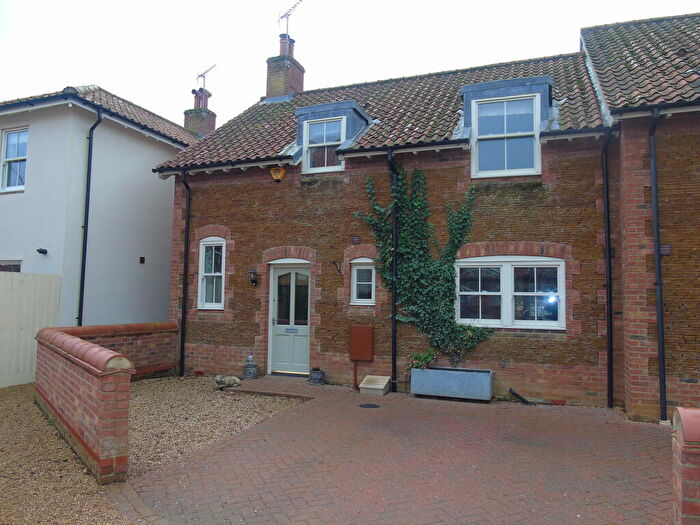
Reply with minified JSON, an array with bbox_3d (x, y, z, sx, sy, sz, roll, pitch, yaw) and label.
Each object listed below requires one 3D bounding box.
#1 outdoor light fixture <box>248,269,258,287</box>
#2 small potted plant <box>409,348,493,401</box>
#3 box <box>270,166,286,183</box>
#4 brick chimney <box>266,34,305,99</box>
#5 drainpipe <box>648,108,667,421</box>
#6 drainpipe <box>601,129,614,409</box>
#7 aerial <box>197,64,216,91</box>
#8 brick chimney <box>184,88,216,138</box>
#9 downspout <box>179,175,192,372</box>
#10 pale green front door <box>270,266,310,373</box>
[{"bbox_3d":[-1.839,0.292,9.601,0.160,0.330,0.220,-1,-5,20],"label":"outdoor light fixture"},{"bbox_3d":[1.601,1.770,8.050,1.280,0.750,0.410,-1,-5,20],"label":"small potted plant"},{"bbox_3d":[-1.369,-1.661,9.658,0.290,0.295,0.090,-1,-5,20],"label":"box"},{"bbox_3d":[-1.815,-5.363,14.328,0.670,2.000,1.020,-1,-5,20],"label":"brick chimney"},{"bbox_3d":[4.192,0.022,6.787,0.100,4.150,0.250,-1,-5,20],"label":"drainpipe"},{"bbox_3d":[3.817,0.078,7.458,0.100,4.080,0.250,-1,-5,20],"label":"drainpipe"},{"bbox_3d":[-5.166,-6.686,18.213,0.350,0.750,1.330,5,-6,-43],"label":"aerial"},{"bbox_3d":[-5.522,-5.452,18.702,0.970,1.980,0.650,-1,-5,20],"label":"brick chimney"},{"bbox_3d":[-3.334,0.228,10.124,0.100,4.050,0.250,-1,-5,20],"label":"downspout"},{"bbox_3d":[-1.092,1.086,9.552,0.790,1.970,0.070,-1,-5,20],"label":"pale green front door"}]

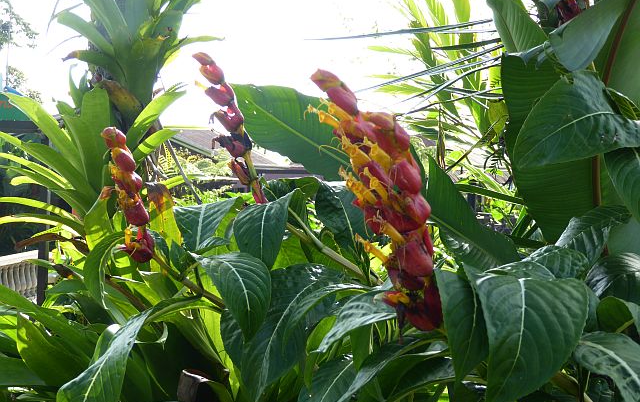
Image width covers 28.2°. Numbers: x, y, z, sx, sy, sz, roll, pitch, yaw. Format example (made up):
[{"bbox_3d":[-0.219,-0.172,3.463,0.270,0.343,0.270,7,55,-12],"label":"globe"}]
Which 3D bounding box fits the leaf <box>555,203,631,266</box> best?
[{"bbox_3d":[0.397,0.051,1.850,0.107,0.087,0.090,0,3,0],"label":"leaf"}]

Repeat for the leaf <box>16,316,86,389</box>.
[{"bbox_3d":[-0.409,0.229,1.950,0.109,0.113,0.100,0,3,0],"label":"leaf"}]

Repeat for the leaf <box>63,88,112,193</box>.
[{"bbox_3d":[-0.428,-0.110,2.350,0.091,0.197,0.090,0,3,0],"label":"leaf"}]

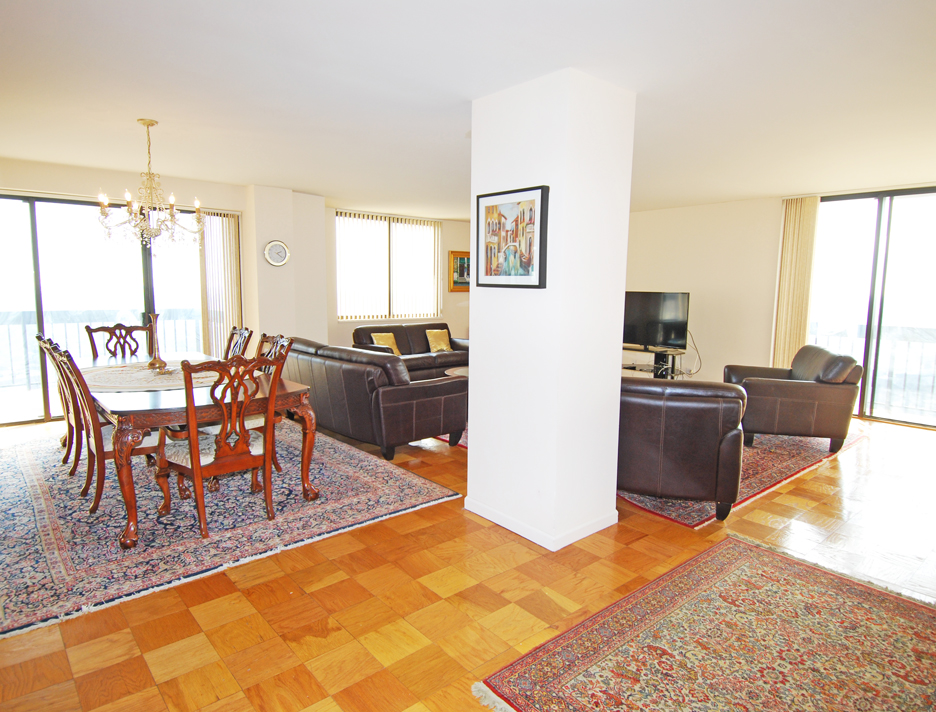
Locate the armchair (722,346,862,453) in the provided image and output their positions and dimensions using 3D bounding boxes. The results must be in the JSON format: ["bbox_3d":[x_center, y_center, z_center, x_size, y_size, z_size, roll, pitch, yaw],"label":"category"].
[{"bbox_3d":[3.096,0.381,5.254,0.960,0.860,1.030,2,6,12],"label":"armchair"}]

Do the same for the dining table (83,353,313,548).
[{"bbox_3d":[-2.257,0.497,4.061,1.130,0.745,2.630,-5,8,-41],"label":"dining table"}]

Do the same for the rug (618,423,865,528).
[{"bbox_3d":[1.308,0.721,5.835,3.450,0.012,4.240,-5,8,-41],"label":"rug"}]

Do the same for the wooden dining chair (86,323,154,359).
[{"bbox_3d":[-3.384,0.212,5.336,0.590,1.010,0.630,-5,8,-41],"label":"wooden dining chair"}]

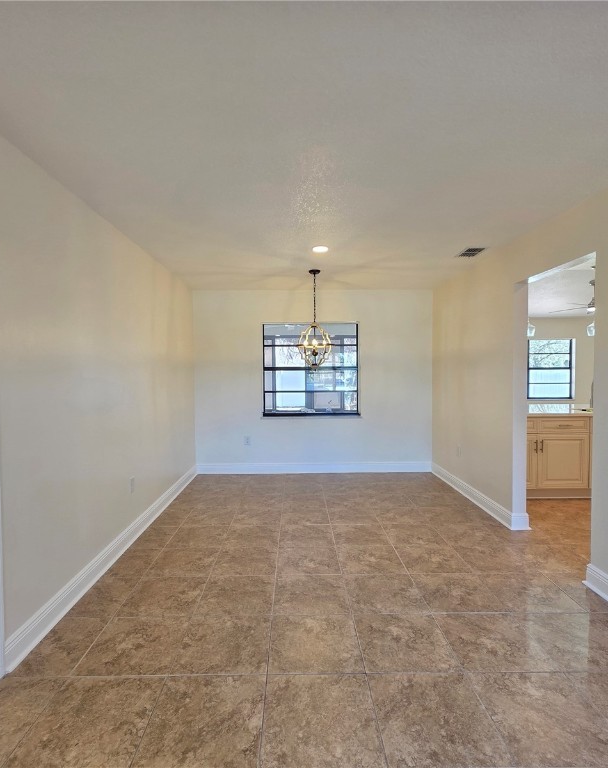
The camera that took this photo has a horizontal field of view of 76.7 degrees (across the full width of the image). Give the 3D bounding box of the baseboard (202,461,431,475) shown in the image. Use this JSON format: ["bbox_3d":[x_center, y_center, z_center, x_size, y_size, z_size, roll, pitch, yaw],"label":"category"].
[{"bbox_3d":[0.141,1.124,5.133,3.120,0.140,0.022,0,1,-1],"label":"baseboard"}]

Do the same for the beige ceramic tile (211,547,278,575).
[{"bbox_3d":[-0.398,1.260,2.735,0.432,0.010,0.422,0,1,-1],"label":"beige ceramic tile"}]

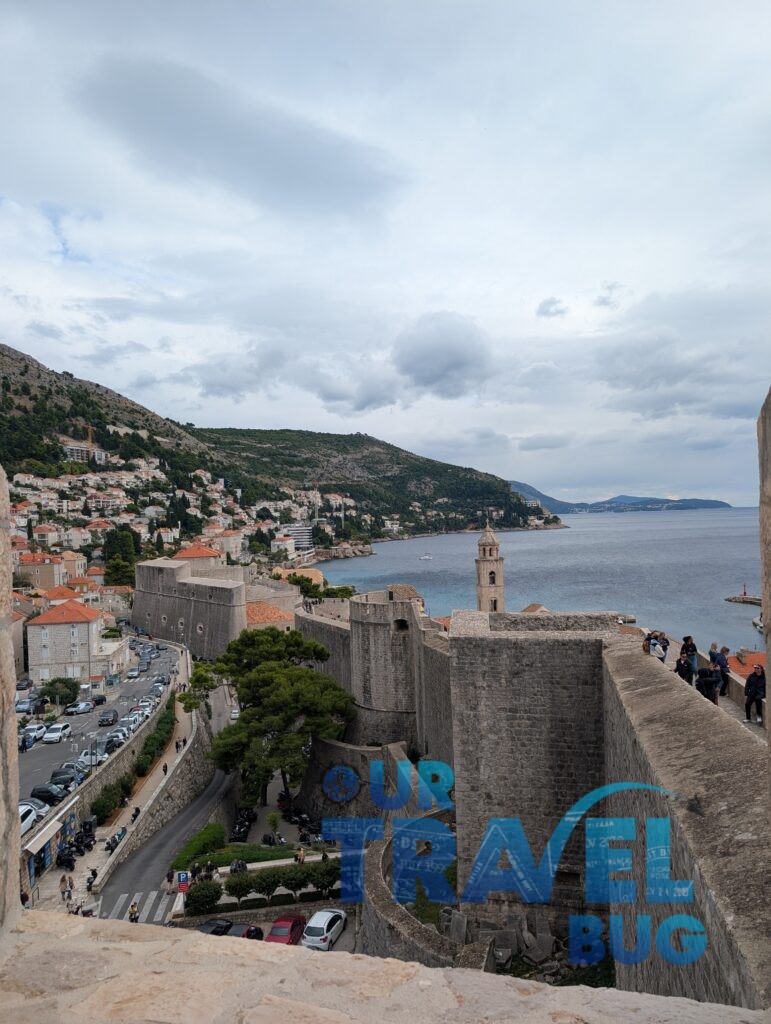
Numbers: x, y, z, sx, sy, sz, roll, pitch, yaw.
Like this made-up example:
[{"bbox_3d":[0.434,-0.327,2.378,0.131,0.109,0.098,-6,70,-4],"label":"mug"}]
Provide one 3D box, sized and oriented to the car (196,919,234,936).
[{"bbox_3d":[-10.618,25.684,42.555,1.760,1.440,4.150,-1,0,10],"label":"car"}]

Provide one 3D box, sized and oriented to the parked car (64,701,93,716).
[{"bbox_3d":[-44.831,29.106,104.403,1.760,1.470,4.200,-2,0,33],"label":"parked car"}]

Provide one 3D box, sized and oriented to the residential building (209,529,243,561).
[{"bbox_3d":[-118.896,24.599,530.000,16.000,22.000,18.000,-1,0,41],"label":"residential building"}]

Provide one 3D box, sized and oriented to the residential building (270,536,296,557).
[{"bbox_3d":[-114.464,37.594,797.884,20.500,18.500,16.500,-2,0,22],"label":"residential building"}]

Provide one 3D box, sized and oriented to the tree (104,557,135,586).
[{"bbox_3d":[-84.177,19.778,225.000,9.300,11.000,9.000,-1,0,0],"label":"tree"}]

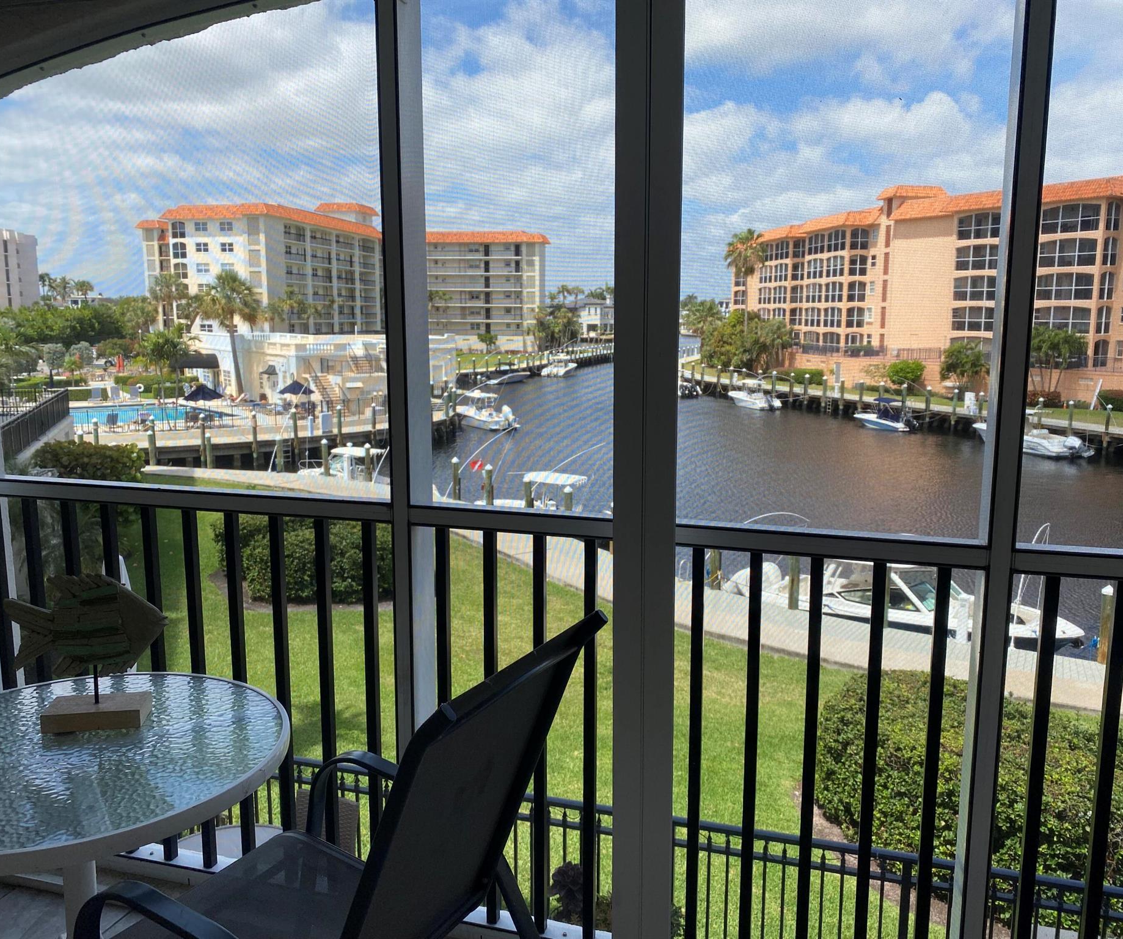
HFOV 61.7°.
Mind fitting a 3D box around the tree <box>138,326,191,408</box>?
[{"bbox_3d":[-22.572,-5.315,53.824,3.000,5.710,3.000,-4,10,-22],"label":"tree"}]

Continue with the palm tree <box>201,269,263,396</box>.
[{"bbox_3d":[-26.092,-10.948,75.211,4.920,10.050,4.920,-3,9,-19],"label":"palm tree"}]

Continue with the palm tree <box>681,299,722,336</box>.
[{"bbox_3d":[17.626,-17.261,118.759,5.180,8.690,5.180,1,9,8],"label":"palm tree"}]

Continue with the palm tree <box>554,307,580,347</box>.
[{"bbox_3d":[0.959,-24.907,168.171,4.890,7.970,4.890,0,9,0],"label":"palm tree"}]

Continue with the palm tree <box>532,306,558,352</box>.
[{"bbox_3d":[-2.893,-24.392,164.203,4.610,7.970,4.610,0,9,-1],"label":"palm tree"}]

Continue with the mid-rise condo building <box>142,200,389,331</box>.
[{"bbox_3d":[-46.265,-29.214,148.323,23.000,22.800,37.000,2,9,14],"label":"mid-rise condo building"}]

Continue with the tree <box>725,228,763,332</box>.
[{"bbox_3d":[21.840,-20.597,114.190,4.650,16.900,4.650,2,9,11],"label":"tree"}]

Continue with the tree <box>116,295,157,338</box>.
[{"bbox_3d":[-48.899,-15.707,108.880,4.750,8.870,4.750,-4,10,-24],"label":"tree"}]

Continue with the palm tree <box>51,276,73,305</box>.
[{"bbox_3d":[-106.733,-33.785,202.209,4.630,15.620,4.630,-5,10,-27],"label":"palm tree"}]

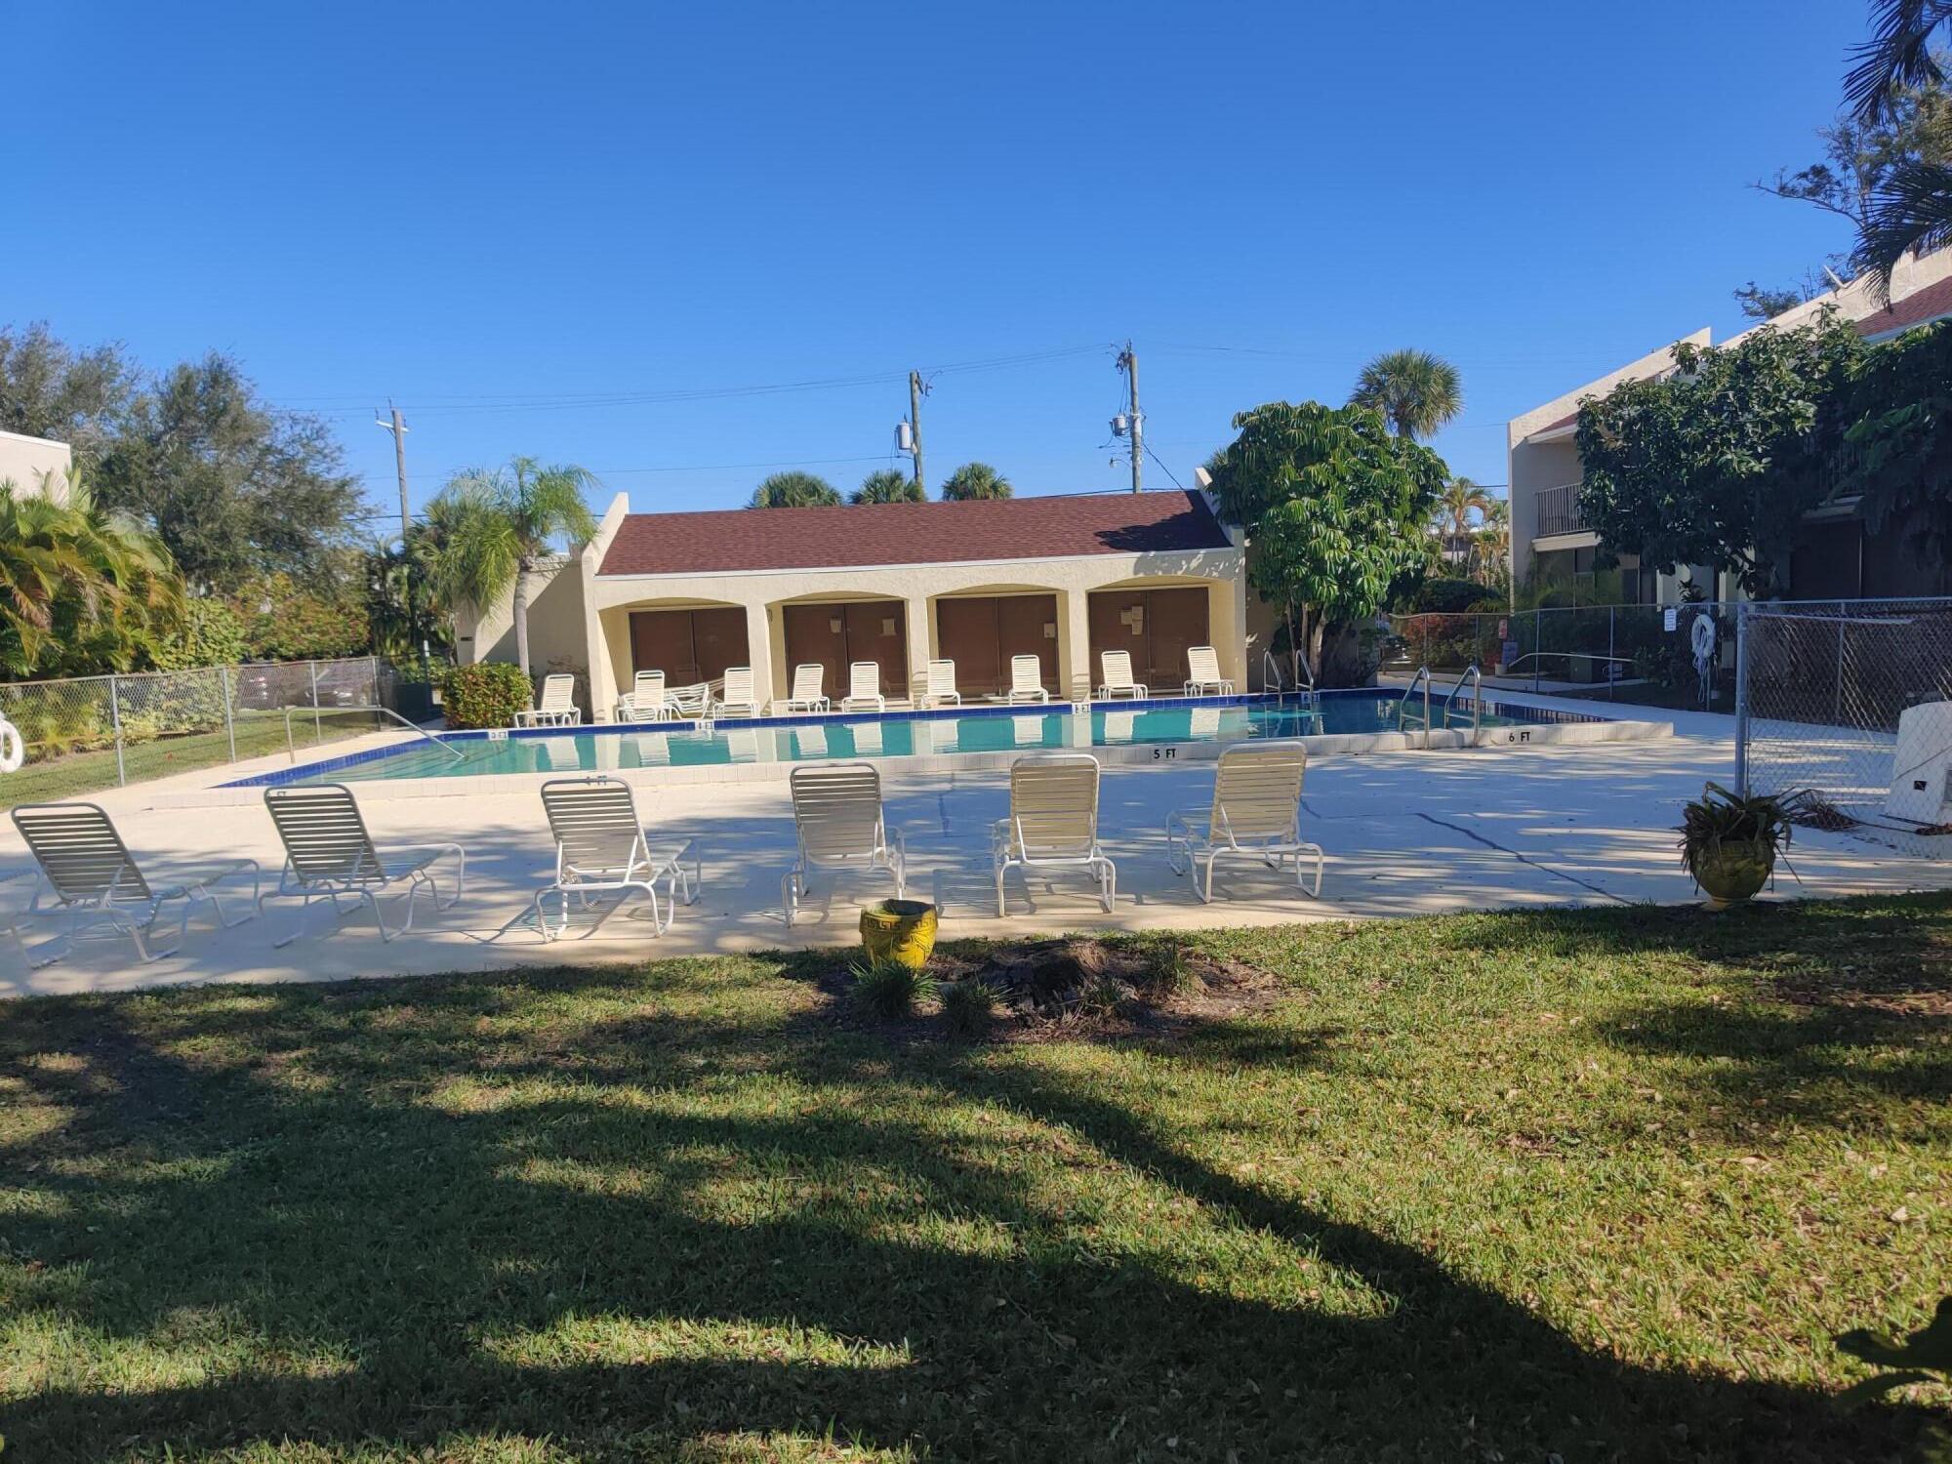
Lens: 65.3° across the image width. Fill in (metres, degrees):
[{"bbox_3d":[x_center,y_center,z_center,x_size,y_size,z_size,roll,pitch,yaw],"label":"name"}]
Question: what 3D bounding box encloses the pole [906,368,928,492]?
[{"bbox_3d":[-1.933,-7.462,53.580,0.650,10.313,0.550,-2,4,0],"label":"pole"}]

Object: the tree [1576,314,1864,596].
[{"bbox_3d":[10.345,-3.012,21.144,3.600,5.200,3.600,-3,4,-1],"label":"tree"}]

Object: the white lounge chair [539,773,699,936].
[{"bbox_3d":[-2.170,0.681,9.374,0.670,0.960,1.530,-2,4,1],"label":"white lounge chair"}]

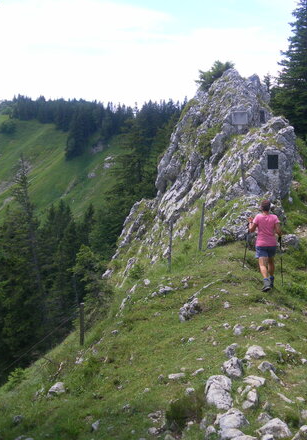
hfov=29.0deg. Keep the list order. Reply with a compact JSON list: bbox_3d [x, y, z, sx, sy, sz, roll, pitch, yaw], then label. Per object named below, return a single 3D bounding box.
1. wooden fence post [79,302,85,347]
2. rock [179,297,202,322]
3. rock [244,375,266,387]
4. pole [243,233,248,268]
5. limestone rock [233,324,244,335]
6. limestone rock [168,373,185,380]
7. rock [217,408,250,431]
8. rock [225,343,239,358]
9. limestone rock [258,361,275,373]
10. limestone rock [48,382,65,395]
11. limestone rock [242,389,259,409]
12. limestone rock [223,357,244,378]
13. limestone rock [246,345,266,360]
[{"bbox_3d":[-1.414,2.066,11.700,0.080,0.870,0.080,0,3,0],"label":"wooden fence post"},{"bbox_3d":[0.555,1.342,8.900,0.345,0.280,0.300,0,2,0],"label":"rock"},{"bbox_3d":[0.992,1.574,5.800,0.205,0.090,0.150,0,2,0],"label":"rock"},{"bbox_3d":[1.751,0.478,11.175,0.045,0.966,0.045,4,9,0],"label":"pole"},{"bbox_3d":[1.098,1.406,7.600,0.135,0.125,0.125,0,3,0],"label":"limestone rock"},{"bbox_3d":[0.242,1.648,6.250,0.165,0.065,0.110,0,2,0],"label":"limestone rock"},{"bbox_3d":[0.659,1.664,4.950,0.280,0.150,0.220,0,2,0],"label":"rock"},{"bbox_3d":[0.858,1.435,6.500,0.145,0.135,0.135,0,3,0],"label":"rock"},{"bbox_3d":[1.148,1.489,6.000,0.170,0.095,0.140,0,3,0],"label":"limestone rock"},{"bbox_3d":[-1.242,2.158,7.600,0.220,0.140,0.180,0,2,0],"label":"limestone rock"},{"bbox_3d":[0.875,1.614,5.350,0.135,0.130,0.160,0,2,0],"label":"limestone rock"},{"bbox_3d":[0.789,1.452,5.850,0.200,0.170,0.170,0,3,0],"label":"limestone rock"},{"bbox_3d":[1.123,1.451,6.500,0.220,0.135,0.180,0,3,0],"label":"limestone rock"}]

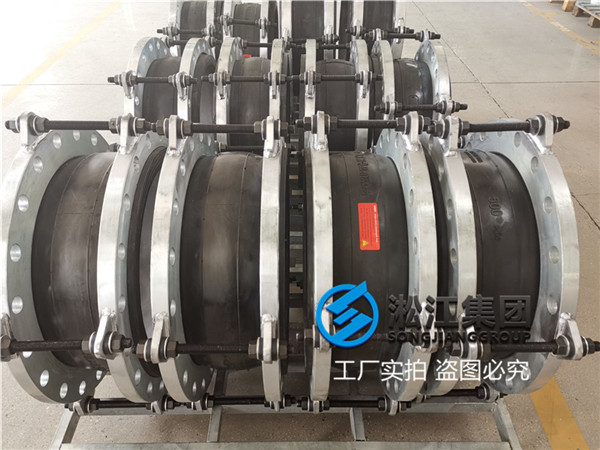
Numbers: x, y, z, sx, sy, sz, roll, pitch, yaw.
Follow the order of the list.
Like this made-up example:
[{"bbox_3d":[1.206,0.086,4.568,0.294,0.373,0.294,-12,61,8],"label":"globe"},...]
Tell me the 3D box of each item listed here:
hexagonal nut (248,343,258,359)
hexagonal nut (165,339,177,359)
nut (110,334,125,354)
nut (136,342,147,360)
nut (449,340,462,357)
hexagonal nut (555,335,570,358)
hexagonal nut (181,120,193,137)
[{"bbox_3d":[-0.087,0.235,0.881,0.018,0.030,0.035,0,75,0],"label":"hexagonal nut"},{"bbox_3d":[-0.237,0.234,0.882,0.018,0.030,0.035,0,52,0],"label":"hexagonal nut"},{"bbox_3d":[-0.331,0.218,0.859,0.018,0.035,0.030,0,-4,-2],"label":"nut"},{"bbox_3d":[-0.294,0.235,0.883,0.018,0.030,0.035,0,75,0],"label":"nut"},{"bbox_3d":[0.299,0.239,0.912,0.017,0.030,0.034,0,3,0],"label":"nut"},{"bbox_3d":[0.500,0.235,0.903,0.018,0.030,0.035,0,47,2],"label":"hexagonal nut"},{"bbox_3d":[-0.234,-0.204,0.993,0.018,0.035,0.030,0,20,0],"label":"hexagonal nut"}]

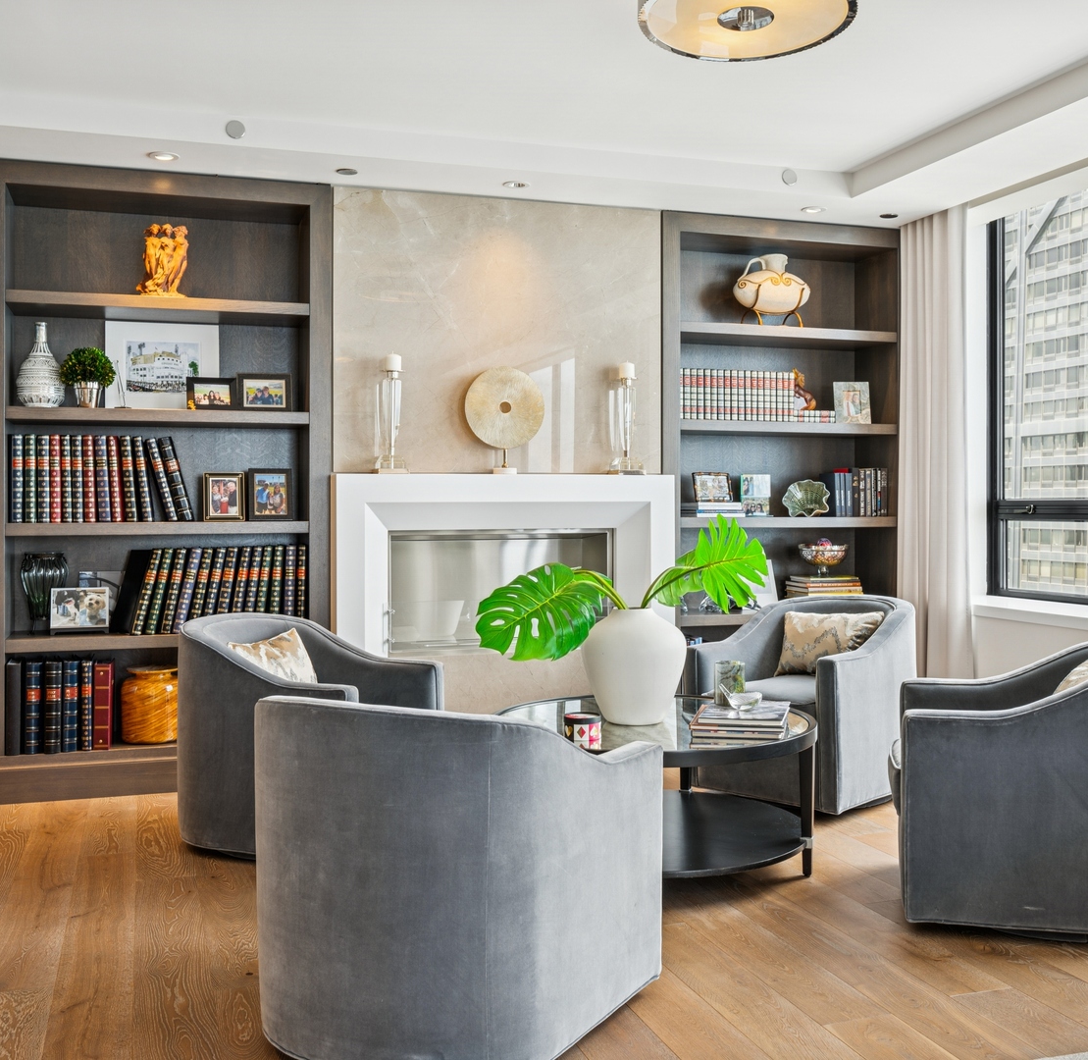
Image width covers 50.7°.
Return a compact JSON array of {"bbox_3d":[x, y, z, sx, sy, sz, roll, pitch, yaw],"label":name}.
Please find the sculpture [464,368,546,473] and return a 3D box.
[{"bbox_3d":[-0.168,-0.468,4.938,0.352,0.462,0.090,0,0,-16],"label":"sculpture"}]

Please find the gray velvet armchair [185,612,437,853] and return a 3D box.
[{"bbox_3d":[-0.854,0.705,4.055,0.785,0.755,0.710,0,0,17],"label":"gray velvet armchair"}]

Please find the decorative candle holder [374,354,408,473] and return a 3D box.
[{"bbox_3d":[-0.637,-0.484,4.805,0.128,0.500,0.128,0,0,-16],"label":"decorative candle holder"}]

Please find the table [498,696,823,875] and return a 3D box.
[{"bbox_3d":[0.374,0.857,3.832,1.040,0.455,1.040,0,0,0],"label":"table"}]

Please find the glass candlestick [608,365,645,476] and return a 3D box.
[{"bbox_3d":[0.364,-0.493,5.088,0.128,0.500,0.128,0,0,-16],"label":"glass candlestick"}]

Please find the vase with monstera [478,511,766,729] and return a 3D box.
[{"bbox_3d":[0.257,0.290,3.805,0.940,0.685,0.480,0,0,0],"label":"vase with monstera"}]

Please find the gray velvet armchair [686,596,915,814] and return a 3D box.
[{"bbox_3d":[1.141,0.700,4.786,0.785,0.755,0.710,0,1,-44],"label":"gray velvet armchair"}]

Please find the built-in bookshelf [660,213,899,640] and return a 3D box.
[{"bbox_3d":[1.087,-0.191,5.601,1.230,2.529,0.370,0,0,-16],"label":"built-in bookshelf"}]

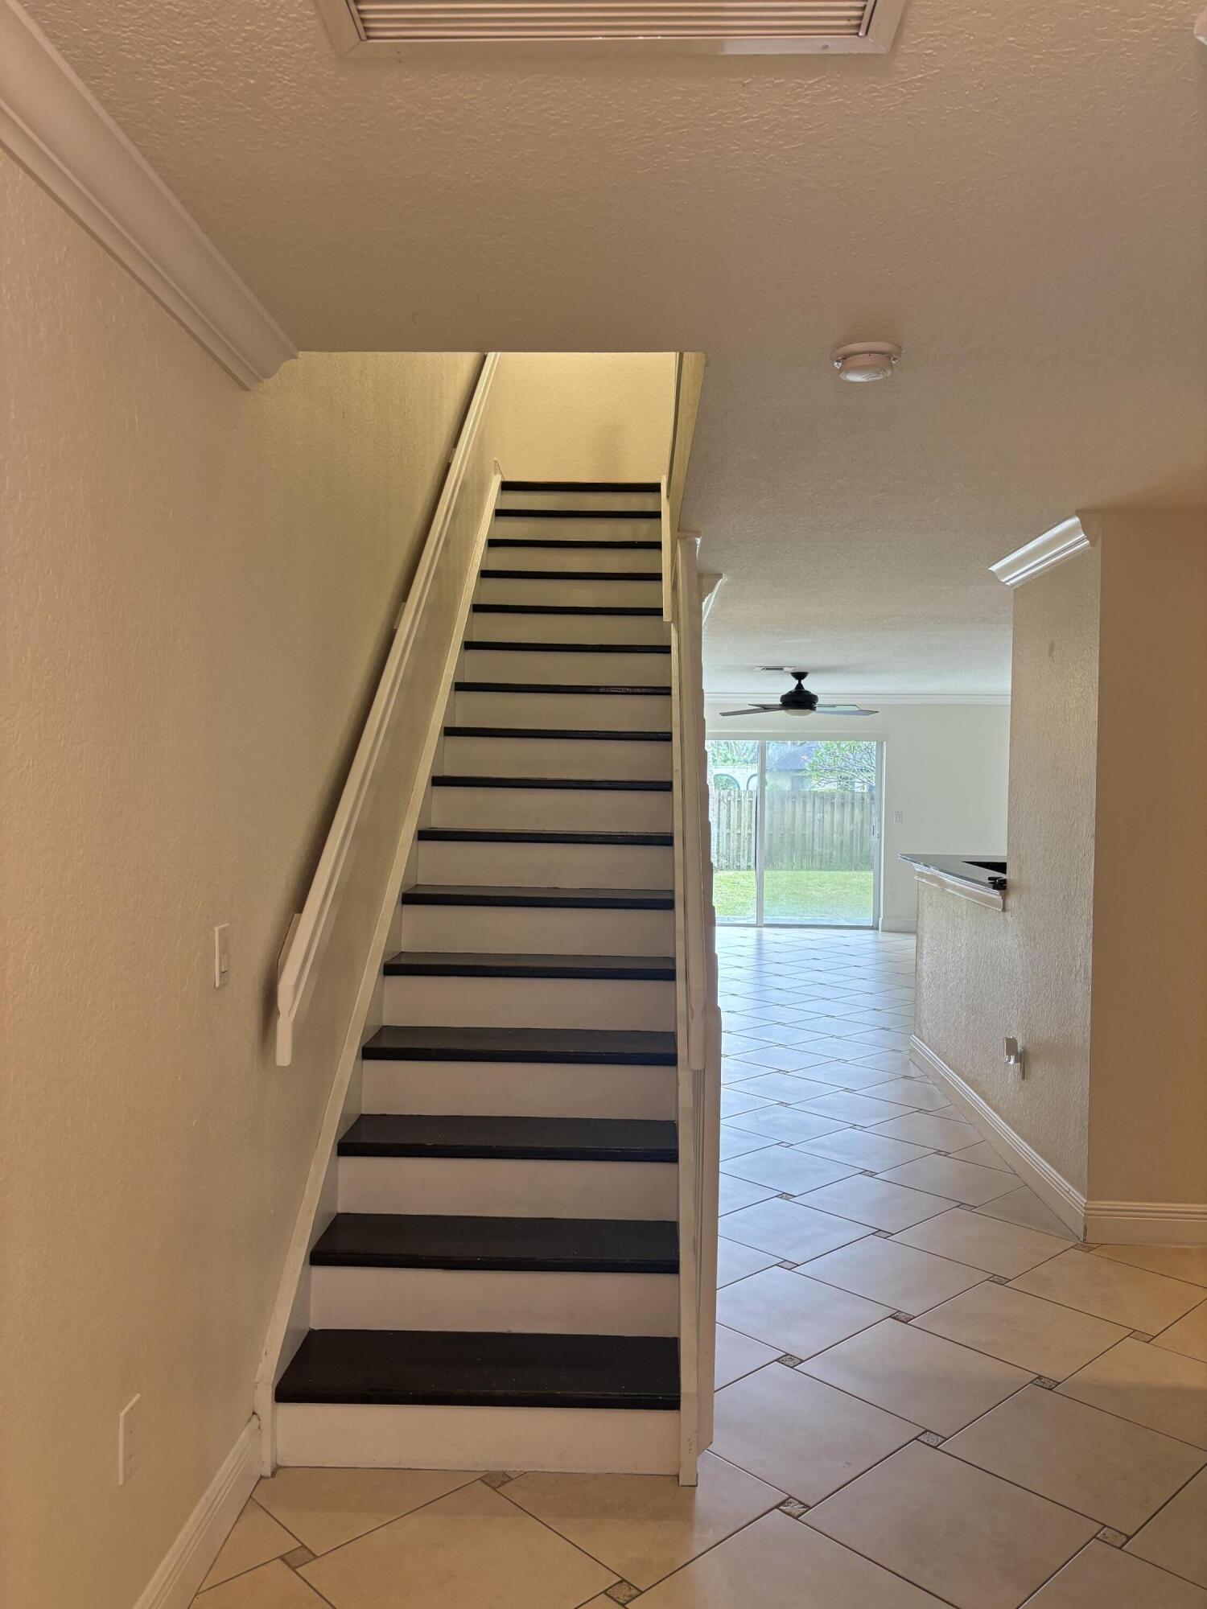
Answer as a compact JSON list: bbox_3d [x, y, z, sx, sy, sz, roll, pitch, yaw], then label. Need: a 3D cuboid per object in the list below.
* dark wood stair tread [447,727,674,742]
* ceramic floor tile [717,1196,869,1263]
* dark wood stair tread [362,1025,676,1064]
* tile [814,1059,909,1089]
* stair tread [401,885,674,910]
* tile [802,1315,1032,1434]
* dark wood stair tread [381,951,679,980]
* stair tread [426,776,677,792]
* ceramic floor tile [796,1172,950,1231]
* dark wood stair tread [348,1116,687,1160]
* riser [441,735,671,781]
[{"bbox_3d":[-0.172,-0.271,4.764,0.883,0.035,0.259,1,1,2],"label":"dark wood stair tread"},{"bbox_3d":[0.637,1.472,4.186,0.454,0.010,0.454,0,2,-43],"label":"ceramic floor tile"},{"bbox_3d":[-0.229,0.698,3.490,0.872,0.035,0.266,1,1,0],"label":"dark wood stair tread"},{"bbox_3d":[1.261,1.417,6.304,0.447,0.010,0.447,0,2,-43],"label":"tile"},{"bbox_3d":[-0.211,0.316,4.090,0.898,0.035,0.269,1,1,2],"label":"stair tread"},{"bbox_3d":[0.805,1.467,3.107,0.448,0.012,0.448,0,2,-43],"label":"tile"},{"bbox_3d":[-0.216,0.503,3.738,0.872,0.035,0.266,1,1,0],"label":"dark wood stair tread"},{"bbox_3d":[-0.182,-0.077,4.535,0.883,0.034,0.269,1,1,0],"label":"stair tread"},{"bbox_3d":[0.985,1.444,4.367,0.448,0.012,0.448,0,2,-43],"label":"ceramic floor tile"},{"bbox_3d":[-0.245,0.903,3.272,0.883,0.035,0.259,1,1,2],"label":"dark wood stair tread"},{"bbox_3d":[-0.173,-0.178,4.620,0.872,0.154,0.020,1,1,0],"label":"riser"}]

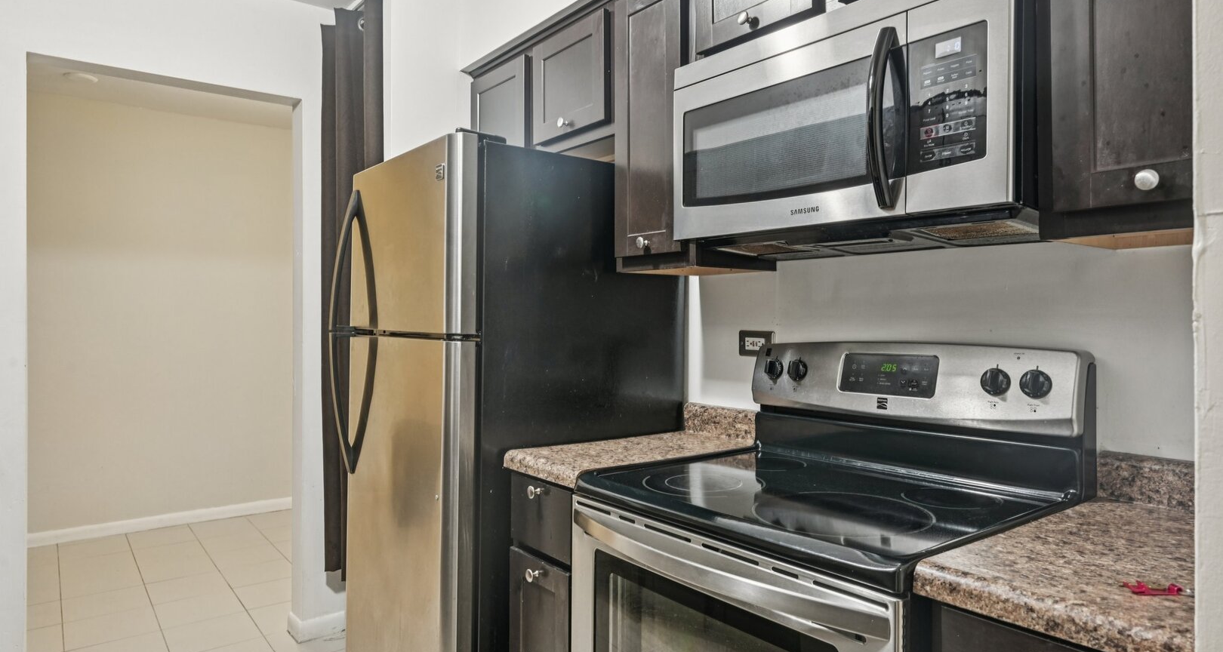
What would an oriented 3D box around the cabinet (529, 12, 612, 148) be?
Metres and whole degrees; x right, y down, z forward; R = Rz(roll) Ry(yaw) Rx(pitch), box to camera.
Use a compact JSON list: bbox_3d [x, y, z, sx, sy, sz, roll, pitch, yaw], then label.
[{"bbox_3d":[-0.020,-0.756,2.202,0.315,0.324,0.377,0,0,-40],"label":"cabinet"}]

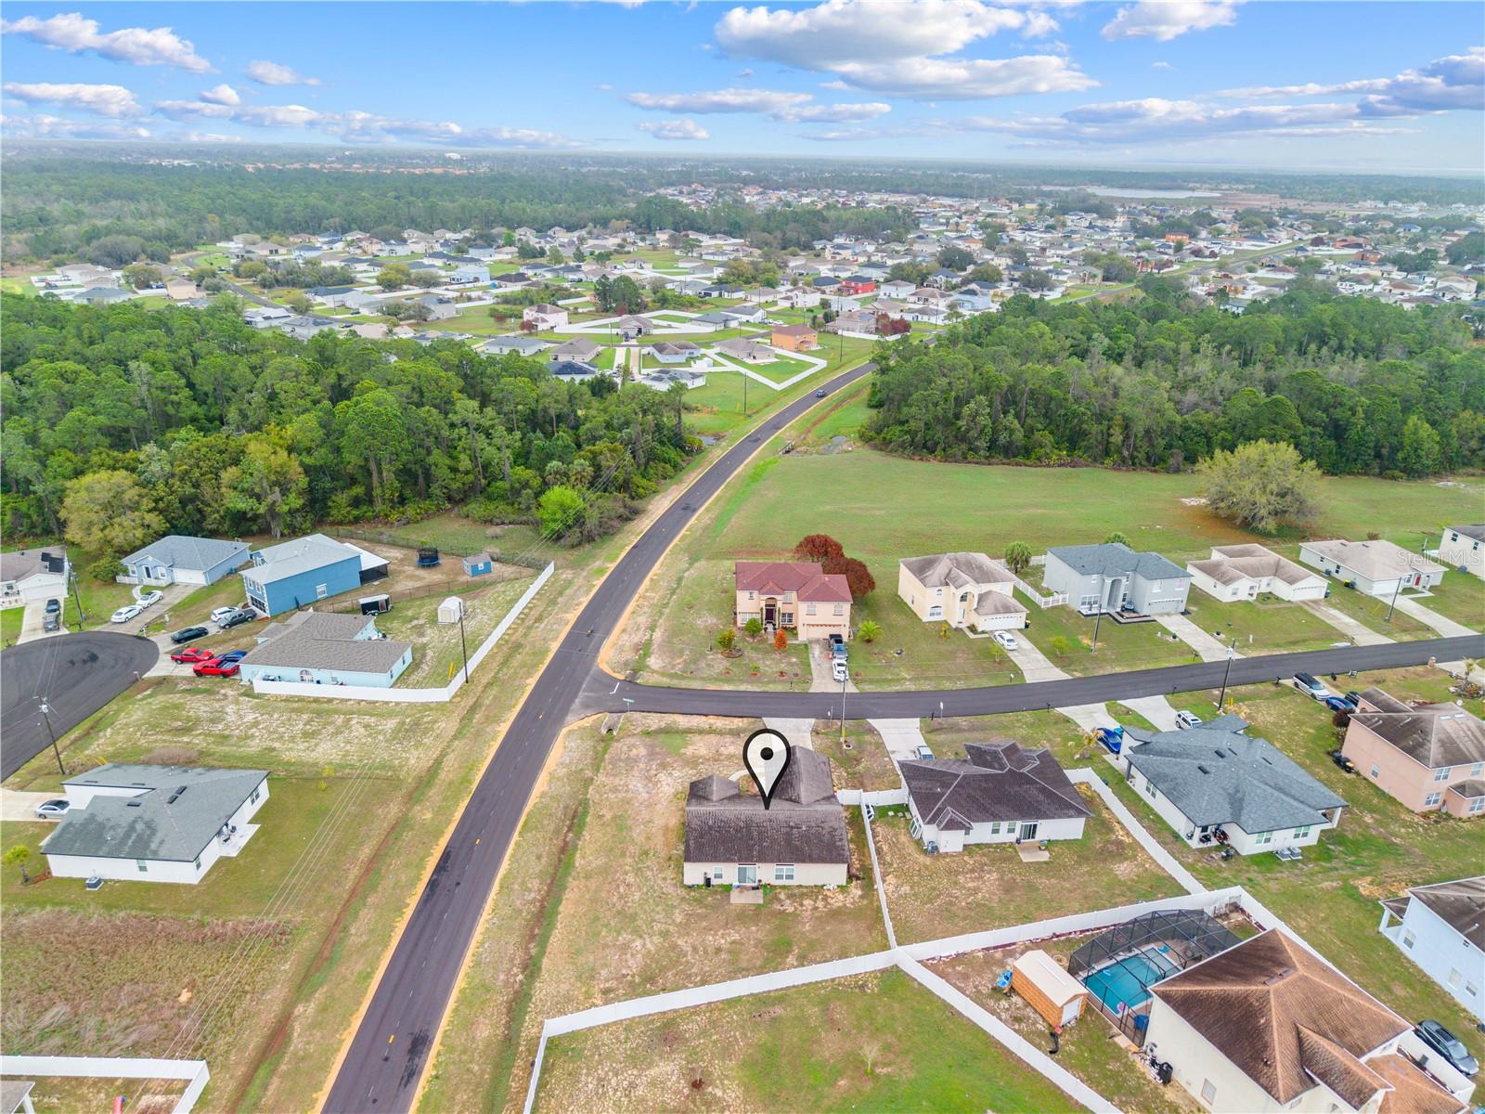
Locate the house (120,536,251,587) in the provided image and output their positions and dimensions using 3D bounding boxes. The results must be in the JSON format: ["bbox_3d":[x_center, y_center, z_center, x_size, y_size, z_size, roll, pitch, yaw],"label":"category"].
[{"bbox_3d":[-91.154,-0.363,168.682,16.000,5.000,13.300,4,22,7],"label":"house"}]

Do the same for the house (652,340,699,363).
[{"bbox_3d":[-21.503,-70.411,349.984,16.100,5.000,18.500,-5,22,-16],"label":"house"}]

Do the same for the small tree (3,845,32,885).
[{"bbox_3d":[-66.594,28.382,94.867,2.500,3.900,2.500,1,22,0],"label":"small tree"}]

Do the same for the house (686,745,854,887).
[{"bbox_3d":[2.001,25.382,104.758,15.500,4.600,18.300,0,22,-2],"label":"house"}]

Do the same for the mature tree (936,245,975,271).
[{"bbox_3d":[129.007,-178.293,618.716,23.000,14.500,21.000,1,22,0],"label":"mature tree"}]

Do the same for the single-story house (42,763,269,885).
[{"bbox_3d":[-59.774,24.880,101.508,19.980,5.000,14.810,2,22,2],"label":"single-story house"}]

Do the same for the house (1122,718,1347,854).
[{"bbox_3d":[53.870,23.730,115.321,18.700,5.400,21.900,-4,22,-13],"label":"house"}]

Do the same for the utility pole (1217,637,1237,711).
[{"bbox_3d":[61.831,14.950,131.330,0.800,10.300,0.800,-5,22,-15],"label":"utility pole"}]

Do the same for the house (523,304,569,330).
[{"bbox_3d":[-77.616,-93.758,402.529,13.300,7.500,14.100,14,25,28],"label":"house"}]

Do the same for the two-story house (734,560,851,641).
[{"bbox_3d":[7.236,5.490,150.089,16.400,8.100,14.600,1,21,0],"label":"two-story house"}]

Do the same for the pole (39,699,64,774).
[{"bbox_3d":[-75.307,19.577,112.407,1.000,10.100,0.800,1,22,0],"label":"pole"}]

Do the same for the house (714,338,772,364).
[{"bbox_3d":[1.102,-70.616,346.387,12.800,4.700,19.000,-9,24,-24],"label":"house"}]

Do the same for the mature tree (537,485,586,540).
[{"bbox_3d":[-31.873,-8.000,181.439,8.300,8.700,8.300,1,21,0],"label":"mature tree"}]

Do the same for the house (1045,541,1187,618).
[{"bbox_3d":[58.516,2.612,161.157,16.500,7.300,14.400,-4,22,-12],"label":"house"}]

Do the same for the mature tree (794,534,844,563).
[{"bbox_3d":[12.641,-0.954,170.153,8.000,5.600,8.000,1,21,0],"label":"mature tree"}]

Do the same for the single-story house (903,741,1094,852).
[{"bbox_3d":[26.013,23.713,108.637,17.490,5.300,15.250,-1,22,-6],"label":"single-story house"}]

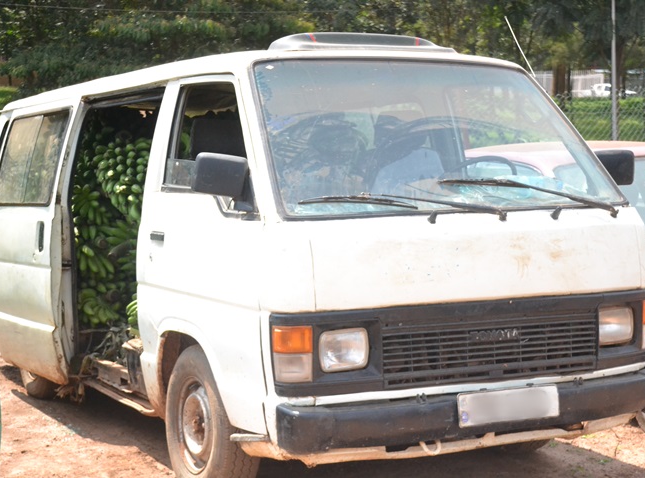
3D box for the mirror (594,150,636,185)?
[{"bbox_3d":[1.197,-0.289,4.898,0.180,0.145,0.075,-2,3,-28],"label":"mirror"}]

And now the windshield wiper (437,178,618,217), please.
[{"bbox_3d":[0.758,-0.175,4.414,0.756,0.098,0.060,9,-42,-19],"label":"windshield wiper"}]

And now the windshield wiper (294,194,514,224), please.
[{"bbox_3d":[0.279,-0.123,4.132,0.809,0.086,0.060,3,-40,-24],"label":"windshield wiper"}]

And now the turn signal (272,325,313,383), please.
[{"bbox_3d":[-0.096,0.374,3.890,0.120,0.182,0.085,-2,3,-28],"label":"turn signal"}]

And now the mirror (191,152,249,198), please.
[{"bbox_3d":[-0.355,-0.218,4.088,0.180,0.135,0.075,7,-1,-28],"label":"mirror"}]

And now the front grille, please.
[{"bbox_3d":[0.610,0.390,4.194,0.920,0.213,0.050,-2,3,-28],"label":"front grille"}]

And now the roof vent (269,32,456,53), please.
[{"bbox_3d":[0.147,-0.801,4.988,0.730,0.105,0.380,-2,3,-28],"label":"roof vent"}]

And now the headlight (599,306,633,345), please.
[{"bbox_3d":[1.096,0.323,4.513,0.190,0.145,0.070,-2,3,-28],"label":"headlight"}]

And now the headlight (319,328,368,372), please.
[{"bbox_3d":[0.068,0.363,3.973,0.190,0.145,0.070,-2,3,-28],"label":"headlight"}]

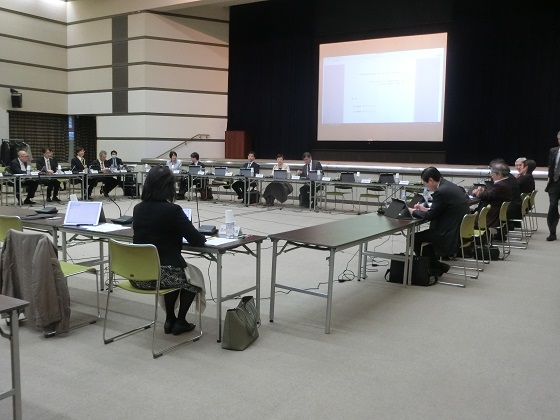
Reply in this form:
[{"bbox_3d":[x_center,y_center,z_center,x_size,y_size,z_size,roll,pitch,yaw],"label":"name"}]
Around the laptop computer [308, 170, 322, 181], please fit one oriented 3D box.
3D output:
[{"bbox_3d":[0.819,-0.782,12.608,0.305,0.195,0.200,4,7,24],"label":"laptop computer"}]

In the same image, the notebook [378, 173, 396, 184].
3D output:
[{"bbox_3d":[2.225,-0.659,11.384,0.290,0.200,0.180,5,8,32],"label":"notebook"}]

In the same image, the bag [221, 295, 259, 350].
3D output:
[{"bbox_3d":[-0.278,0.804,3.950,0.155,0.300,0.325,3,7,16],"label":"bag"}]

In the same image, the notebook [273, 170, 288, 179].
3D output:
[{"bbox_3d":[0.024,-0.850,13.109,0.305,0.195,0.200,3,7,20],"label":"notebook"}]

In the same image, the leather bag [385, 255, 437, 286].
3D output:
[{"bbox_3d":[1.400,0.632,5.846,0.420,0.290,0.160,4,7,24],"label":"leather bag"}]

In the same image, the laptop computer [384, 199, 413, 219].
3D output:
[{"bbox_3d":[1.250,-0.012,5.817,0.180,0.180,0.305,0,6,-10],"label":"laptop computer"}]

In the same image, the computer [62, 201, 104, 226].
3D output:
[{"bbox_3d":[-1.710,0.029,4.812,0.290,0.195,0.170,1,7,2],"label":"computer"}]

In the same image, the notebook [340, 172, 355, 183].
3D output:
[{"bbox_3d":[1.464,-0.732,11.864,0.290,0.200,0.180,5,8,32],"label":"notebook"}]

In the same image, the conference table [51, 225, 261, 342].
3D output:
[{"bbox_3d":[-1.040,0.536,4.687,1.800,0.700,0.600,5,7,31],"label":"conference table"}]

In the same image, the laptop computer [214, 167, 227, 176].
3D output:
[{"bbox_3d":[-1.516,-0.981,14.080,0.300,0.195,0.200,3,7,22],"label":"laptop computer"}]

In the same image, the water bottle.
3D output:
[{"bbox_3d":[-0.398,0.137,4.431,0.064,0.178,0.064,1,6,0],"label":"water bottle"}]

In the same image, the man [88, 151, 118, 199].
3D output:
[{"bbox_3d":[-4.850,-0.988,15.108,0.770,1.280,0.520,5,8,34],"label":"man"}]

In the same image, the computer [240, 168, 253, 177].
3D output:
[{"bbox_3d":[-0.815,-0.950,13.303,0.280,0.200,0.180,5,8,32],"label":"computer"}]

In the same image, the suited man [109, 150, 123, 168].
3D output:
[{"bbox_3d":[-4.520,-1.026,14.897,0.500,1.220,0.720,-4,8,-36],"label":"suited man"}]

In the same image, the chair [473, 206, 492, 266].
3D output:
[{"bbox_3d":[2.341,0.298,6.806,0.520,0.770,0.520,5,8,32],"label":"chair"}]

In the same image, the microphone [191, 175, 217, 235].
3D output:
[{"bbox_3d":[-0.615,-0.037,4.482,0.150,0.450,0.180,5,8,32],"label":"microphone"}]

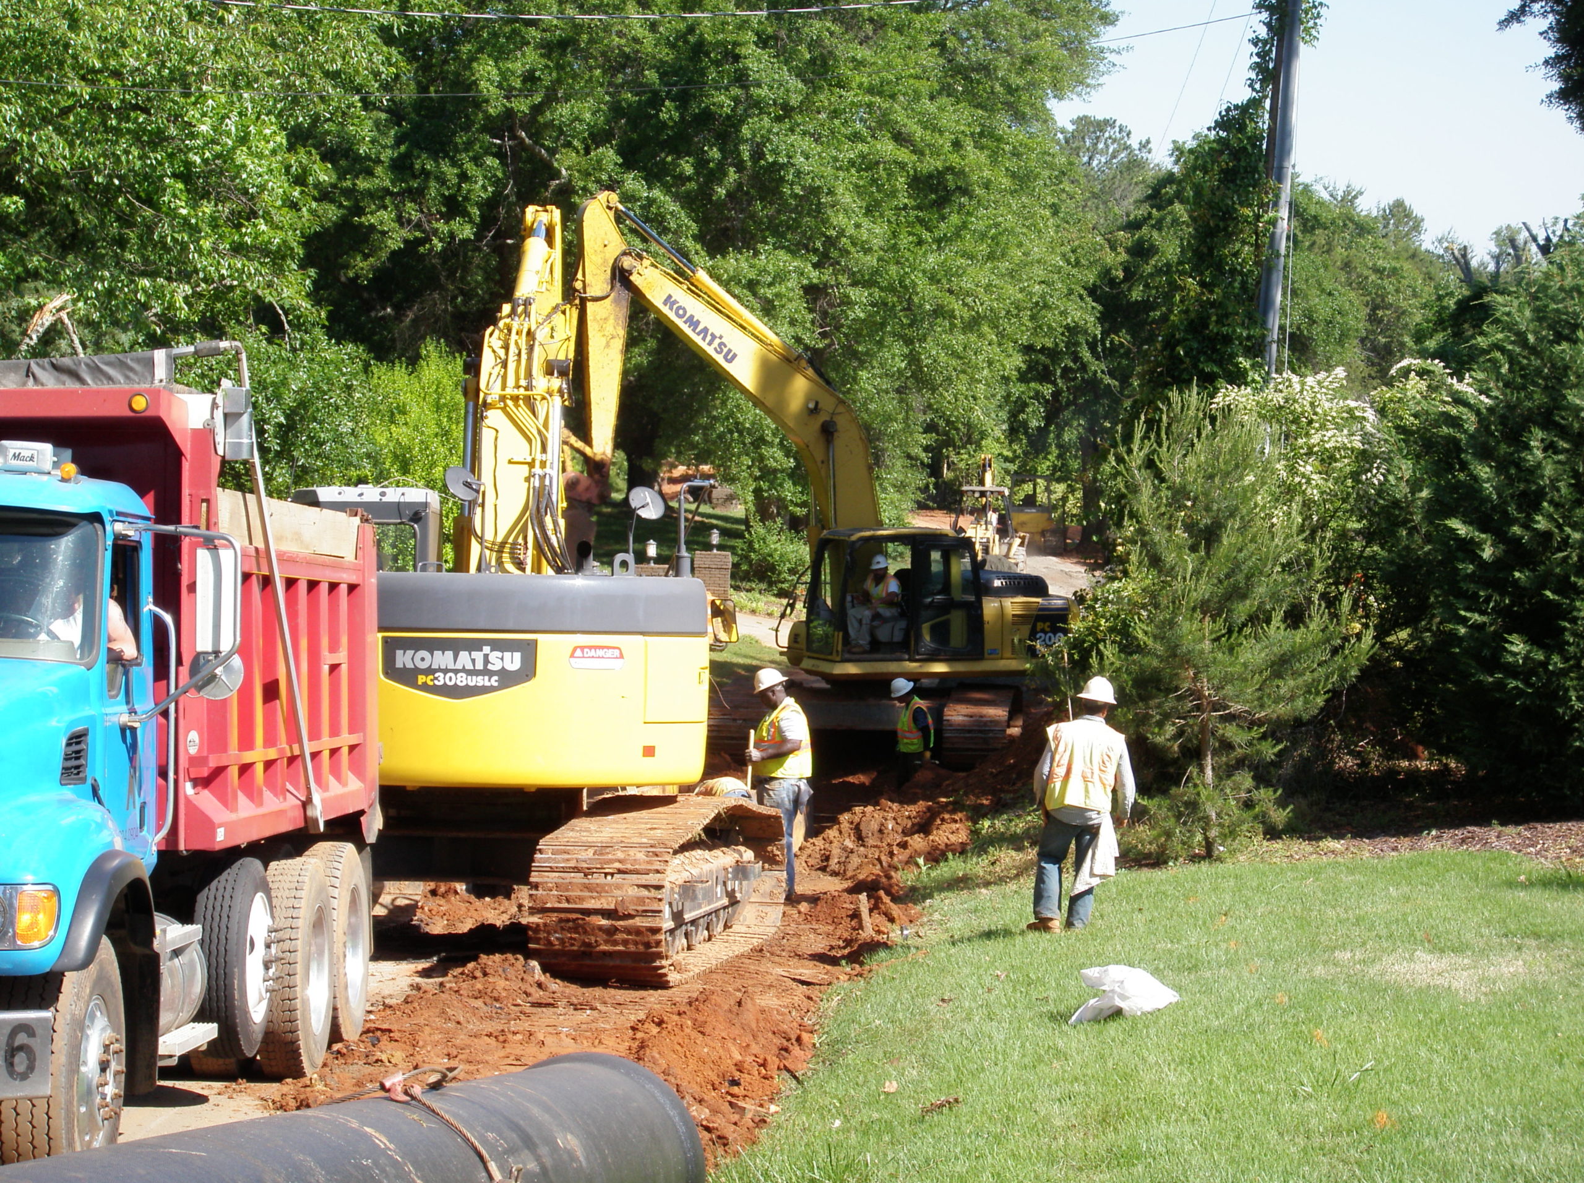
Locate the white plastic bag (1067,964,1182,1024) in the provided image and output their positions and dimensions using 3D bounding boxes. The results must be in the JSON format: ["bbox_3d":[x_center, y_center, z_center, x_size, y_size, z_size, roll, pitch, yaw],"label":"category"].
[{"bbox_3d":[1.941,2.365,22.000,0.620,0.310,0.420,0,1,0],"label":"white plastic bag"}]

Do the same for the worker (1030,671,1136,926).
[{"bbox_3d":[2.064,1.511,26.800,0.700,1.820,0.500,0,1,-10],"label":"worker"}]

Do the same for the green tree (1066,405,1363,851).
[{"bbox_3d":[3.681,0.272,32.300,2.600,3.950,2.500,0,1,0],"label":"green tree"}]

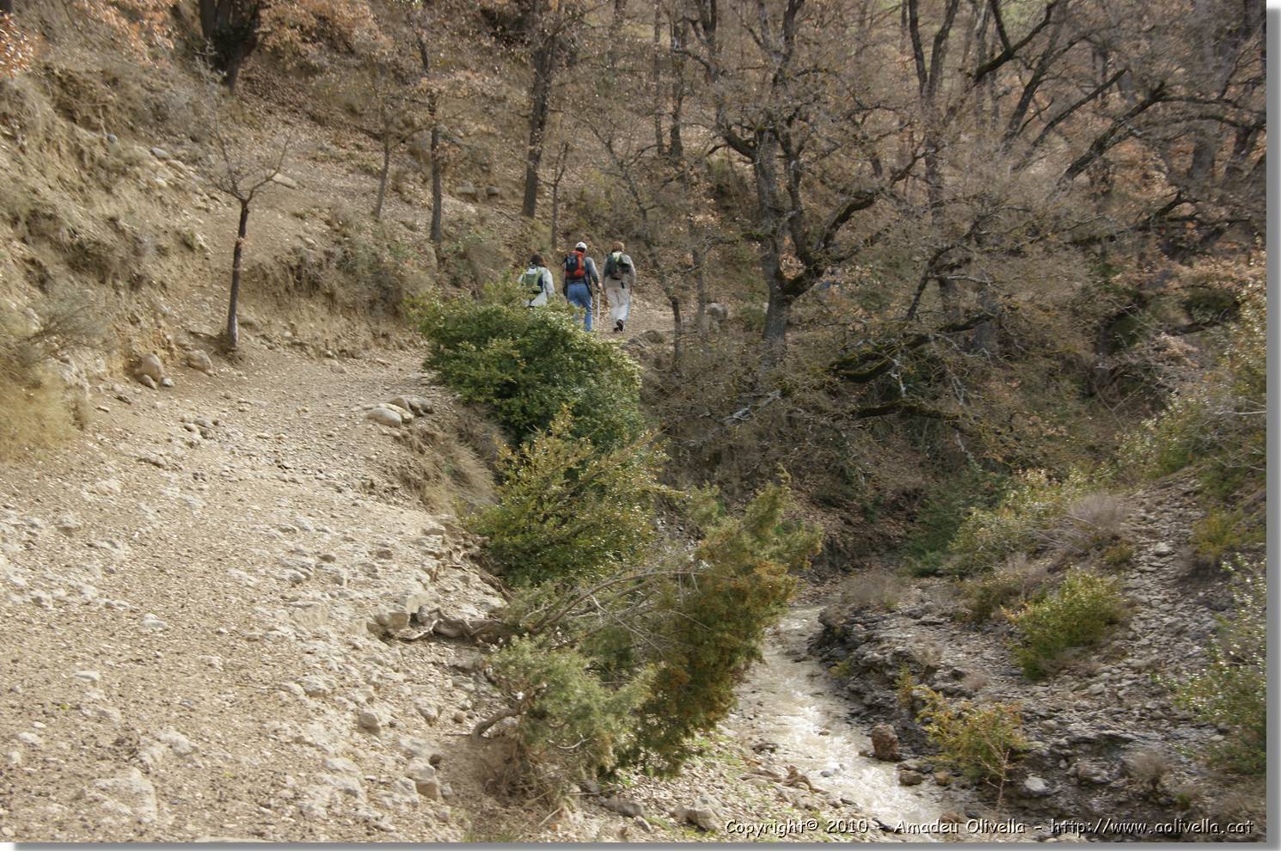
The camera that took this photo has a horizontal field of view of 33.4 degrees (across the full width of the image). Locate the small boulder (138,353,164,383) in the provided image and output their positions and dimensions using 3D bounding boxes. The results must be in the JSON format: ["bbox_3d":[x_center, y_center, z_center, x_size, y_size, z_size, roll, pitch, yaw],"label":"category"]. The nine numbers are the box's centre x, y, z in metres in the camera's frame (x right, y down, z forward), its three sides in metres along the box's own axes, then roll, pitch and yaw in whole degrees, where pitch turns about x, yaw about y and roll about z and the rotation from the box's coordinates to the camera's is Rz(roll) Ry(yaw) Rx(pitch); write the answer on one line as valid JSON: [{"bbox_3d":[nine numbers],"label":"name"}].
[{"bbox_3d":[-6.760,-0.796,29.500,0.350,0.360,0.300,0,3,0],"label":"small boulder"}]

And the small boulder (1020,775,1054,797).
[{"bbox_3d":[2.970,2.699,16.000,0.250,0.145,0.190,0,3,0],"label":"small boulder"}]

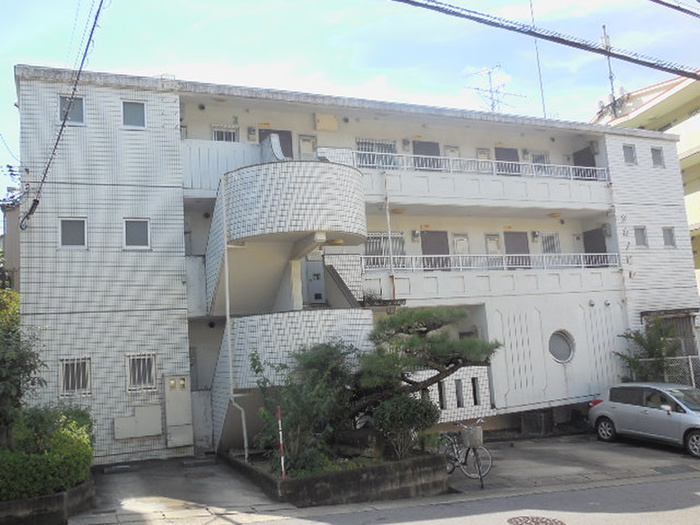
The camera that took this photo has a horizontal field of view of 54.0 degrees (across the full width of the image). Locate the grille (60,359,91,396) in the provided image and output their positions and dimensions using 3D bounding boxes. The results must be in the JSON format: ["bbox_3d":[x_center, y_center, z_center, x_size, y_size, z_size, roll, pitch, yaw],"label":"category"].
[{"bbox_3d":[-5.390,2.265,13.521,0.570,0.755,0.100,-1,-7,-26],"label":"grille"}]

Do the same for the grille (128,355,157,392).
[{"bbox_3d":[-4.263,2.259,14.081,0.590,0.770,0.100,-1,-7,-26],"label":"grille"}]

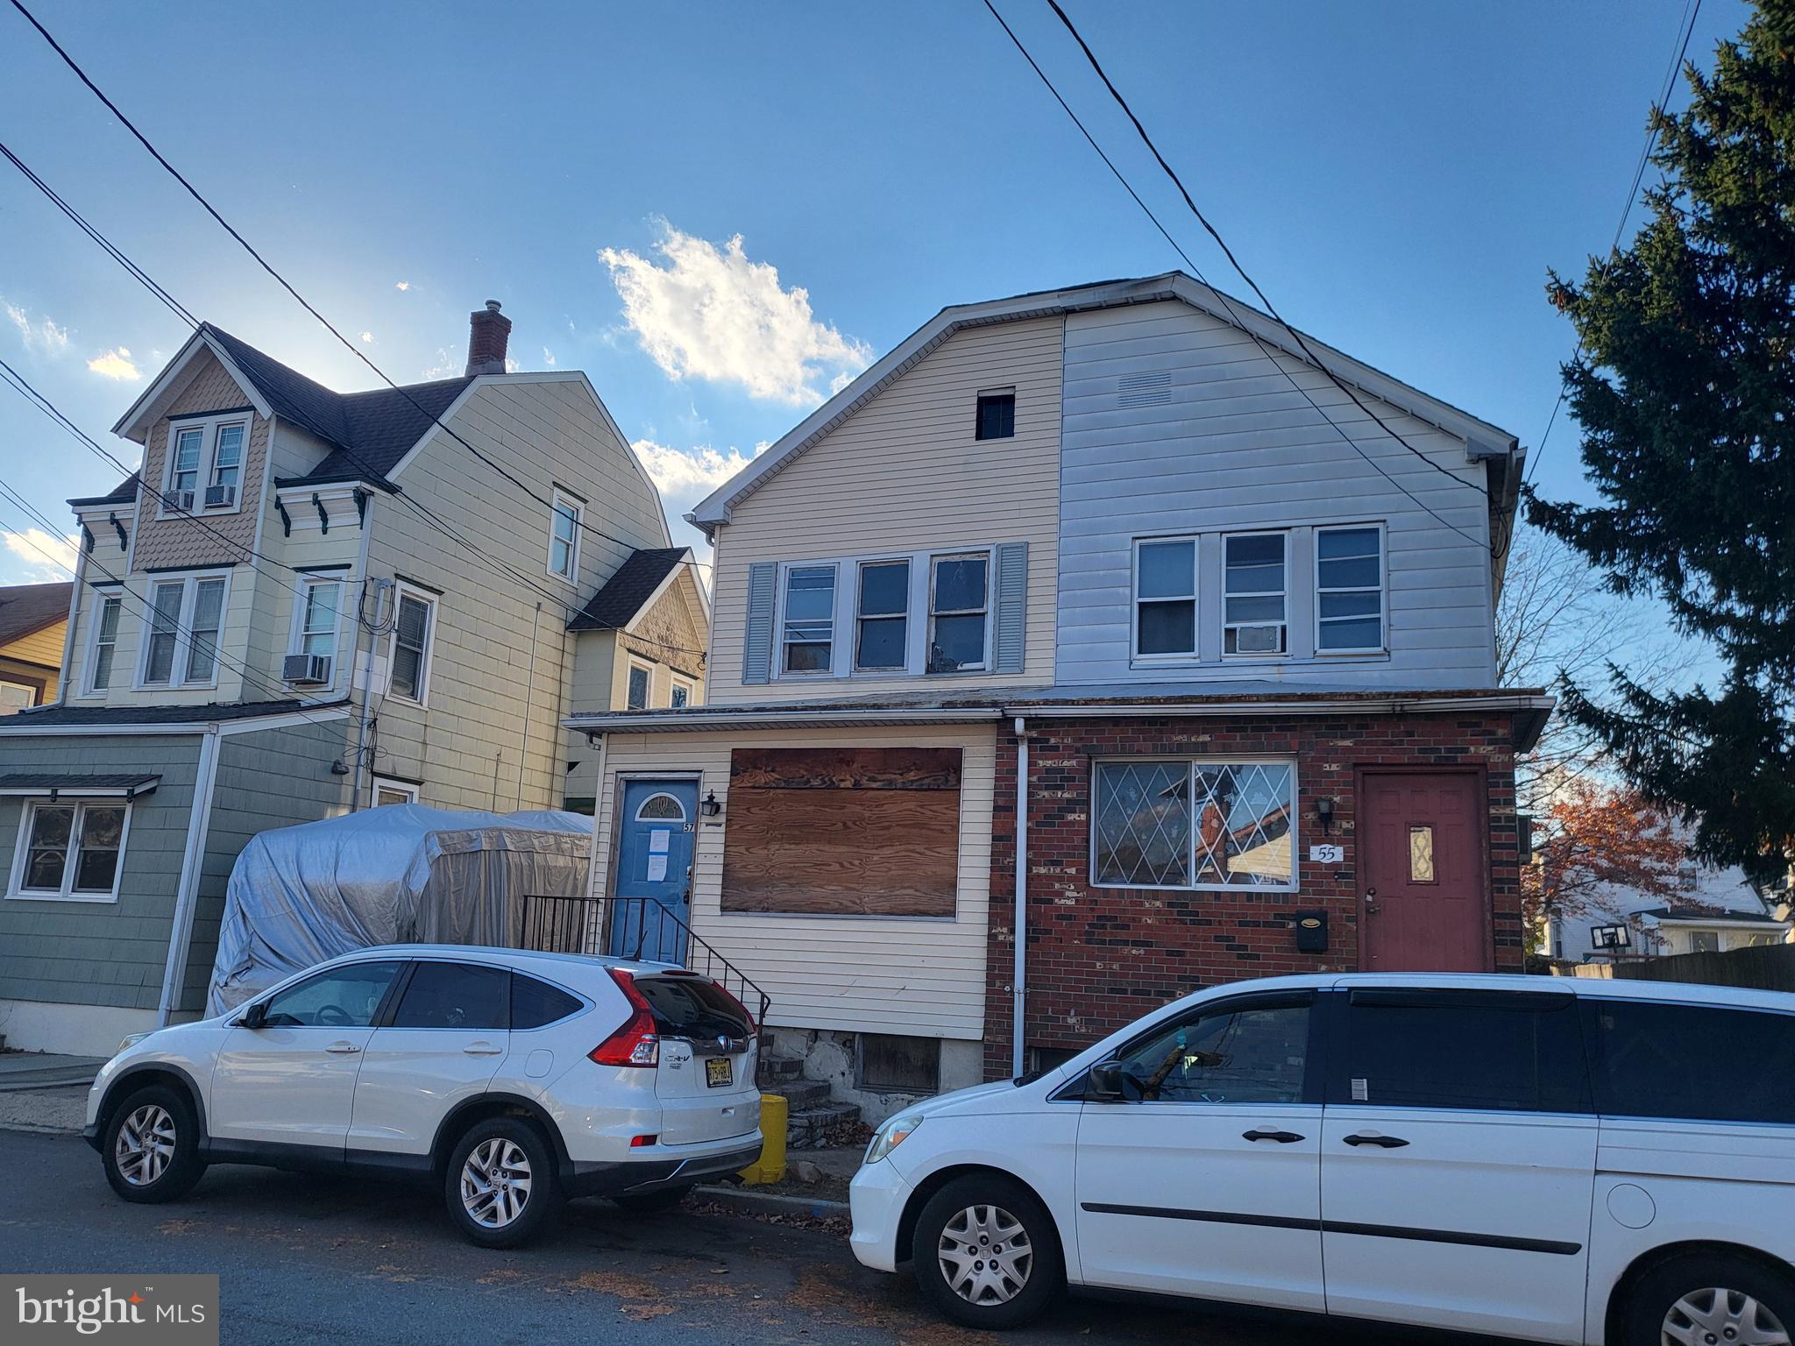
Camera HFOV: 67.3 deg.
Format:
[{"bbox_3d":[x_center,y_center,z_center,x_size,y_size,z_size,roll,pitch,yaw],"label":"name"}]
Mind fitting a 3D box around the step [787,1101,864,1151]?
[{"bbox_3d":[-0.723,3.982,11.914,0.360,0.240,1.150,-2,-13,22],"label":"step"}]

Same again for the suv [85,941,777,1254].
[{"bbox_3d":[-3.184,2.701,9.114,4.560,1.660,1.880,-2,-13,18],"label":"suv"}]

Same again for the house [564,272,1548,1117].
[{"bbox_3d":[2.934,0.747,17.423,9.400,9.130,11.000,-2,-13,22],"label":"house"}]

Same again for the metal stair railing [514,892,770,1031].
[{"bbox_3d":[-2.189,2.974,12.786,2.740,1.630,1.050,-2,-13,22],"label":"metal stair railing"}]

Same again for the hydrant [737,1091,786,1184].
[{"bbox_3d":[-0.954,3.362,9.724,0.360,0.570,0.360,3,-12,1],"label":"hydrant"}]

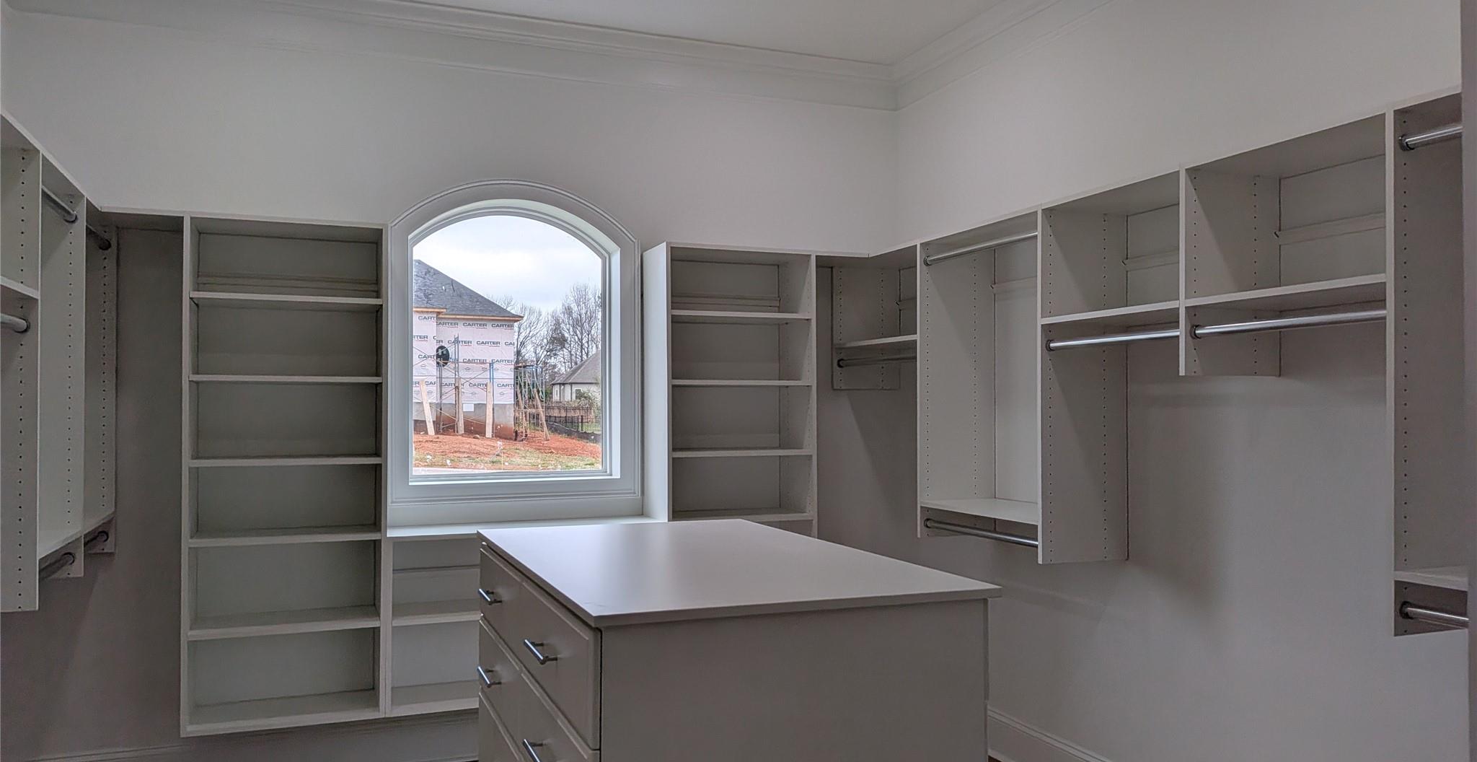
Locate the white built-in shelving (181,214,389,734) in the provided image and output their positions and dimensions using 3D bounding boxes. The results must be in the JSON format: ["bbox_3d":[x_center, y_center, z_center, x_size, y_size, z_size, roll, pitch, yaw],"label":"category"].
[{"bbox_3d":[-1.678,0.326,3.834,0.672,1.816,0.355,1,-1,-21],"label":"white built-in shelving"}]

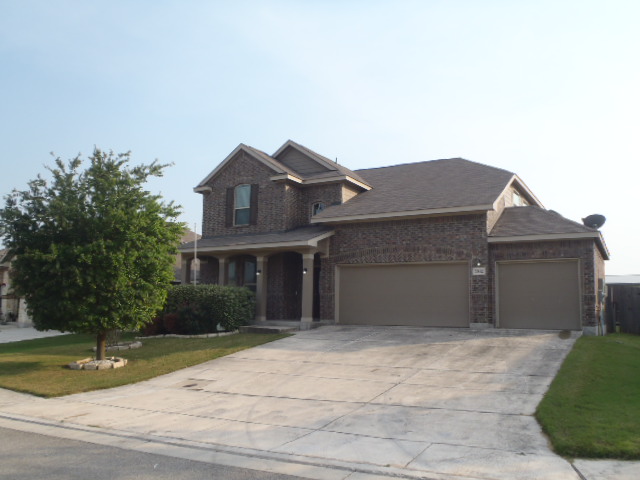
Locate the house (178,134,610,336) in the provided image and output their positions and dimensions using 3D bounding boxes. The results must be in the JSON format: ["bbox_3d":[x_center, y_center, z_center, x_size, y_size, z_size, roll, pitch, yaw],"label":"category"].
[{"bbox_3d":[3.610,-0.370,23.860,16.500,8.320,13.400,-3,-8,30],"label":"house"}]

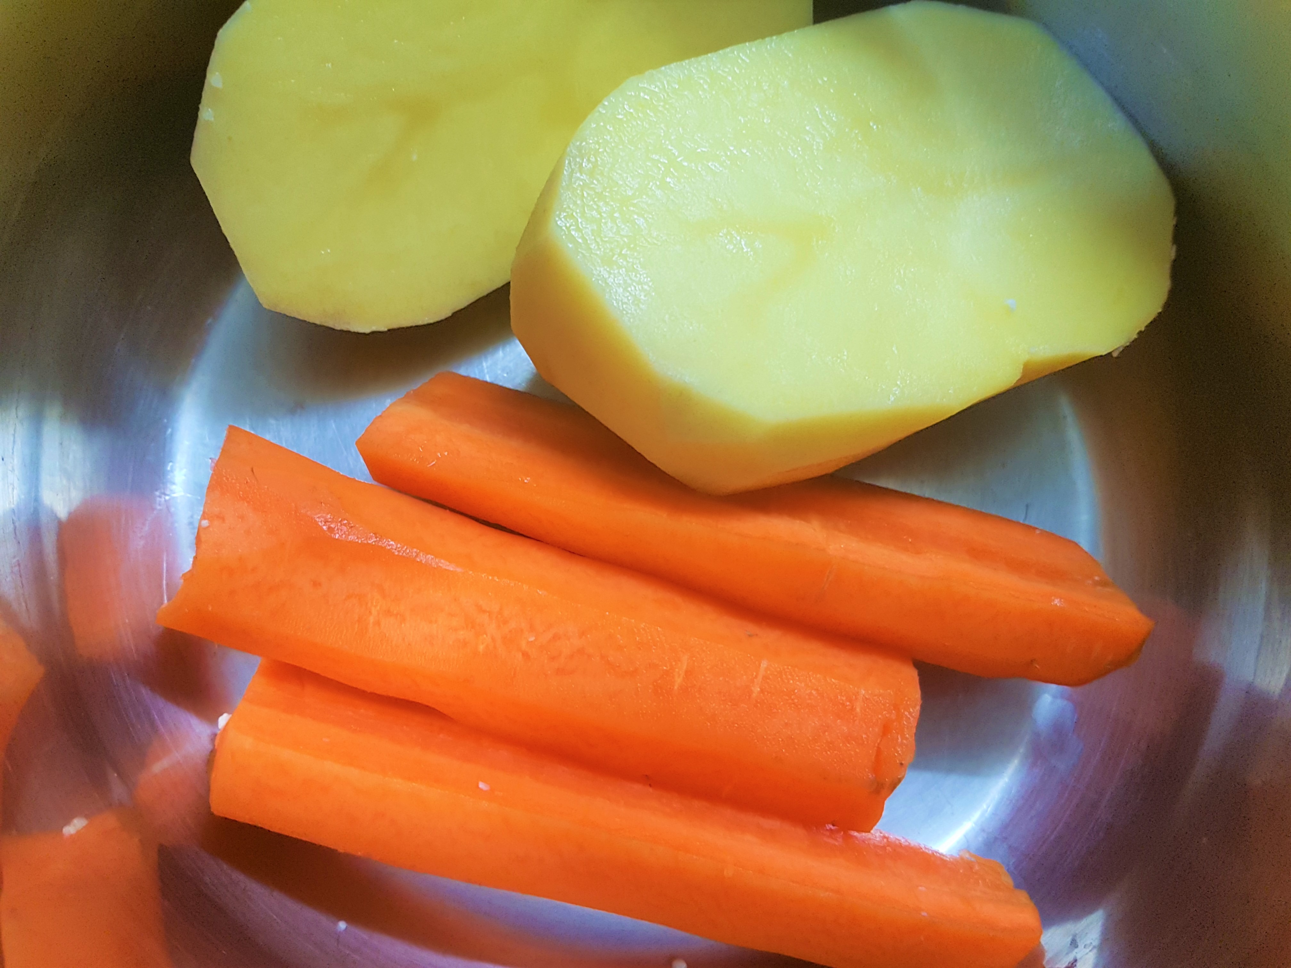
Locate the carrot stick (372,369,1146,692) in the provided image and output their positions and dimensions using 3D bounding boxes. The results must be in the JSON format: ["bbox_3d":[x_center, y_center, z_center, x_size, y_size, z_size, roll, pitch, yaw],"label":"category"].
[{"bbox_3d":[0.017,0.008,0.169,0.128,0.020,0.021,15,68,5],"label":"carrot stick"}]

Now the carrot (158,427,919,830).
[{"bbox_3d":[-0.015,0.026,0.155,0.113,0.024,0.028,17,68,5],"label":"carrot"}]

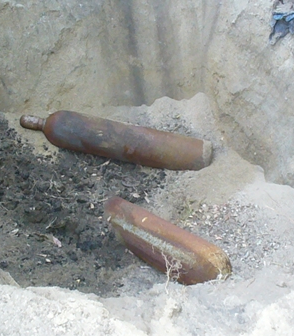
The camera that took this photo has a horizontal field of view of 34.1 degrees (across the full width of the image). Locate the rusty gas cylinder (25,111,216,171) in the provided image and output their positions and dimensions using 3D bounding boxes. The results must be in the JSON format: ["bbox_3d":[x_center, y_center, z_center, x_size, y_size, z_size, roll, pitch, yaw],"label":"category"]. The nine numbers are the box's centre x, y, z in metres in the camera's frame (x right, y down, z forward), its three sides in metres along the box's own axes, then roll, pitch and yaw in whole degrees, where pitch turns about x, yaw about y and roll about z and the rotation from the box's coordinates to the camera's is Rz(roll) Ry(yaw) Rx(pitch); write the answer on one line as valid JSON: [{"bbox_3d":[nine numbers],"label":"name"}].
[{"bbox_3d":[-0.155,-0.188,2.975,1.270,0.240,0.240,8,38,-15],"label":"rusty gas cylinder"}]

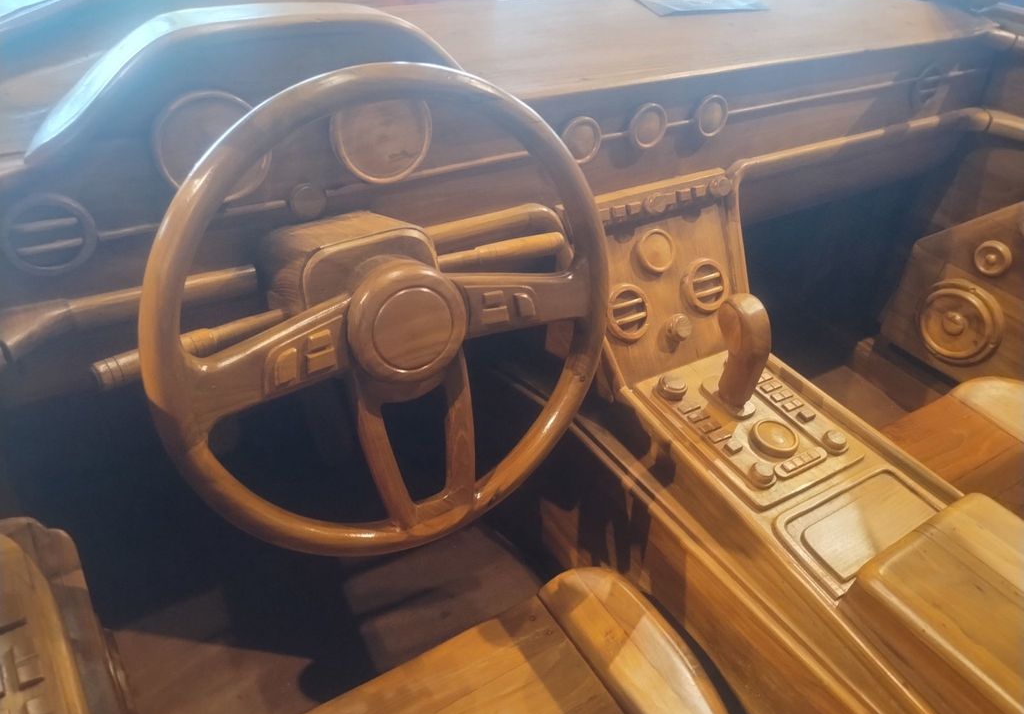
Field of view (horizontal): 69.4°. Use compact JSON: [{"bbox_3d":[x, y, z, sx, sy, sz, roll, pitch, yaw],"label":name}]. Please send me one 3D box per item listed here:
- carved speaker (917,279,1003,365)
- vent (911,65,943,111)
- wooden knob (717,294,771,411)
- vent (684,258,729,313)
[{"bbox_3d":[0.798,-0.060,1.325,0.025,0.154,0.154,-13,40,-26],"label":"carved speaker"},{"bbox_3d":[0.675,-0.436,1.200,0.074,0.074,0.014,-19,33,-25],"label":"vent"},{"bbox_3d":[0.290,0.000,0.934,0.046,0.140,0.060,-17,41,-22],"label":"wooden knob"},{"bbox_3d":[0.274,-0.102,1.045,0.069,0.069,0.016,-20,8,-25],"label":"vent"}]

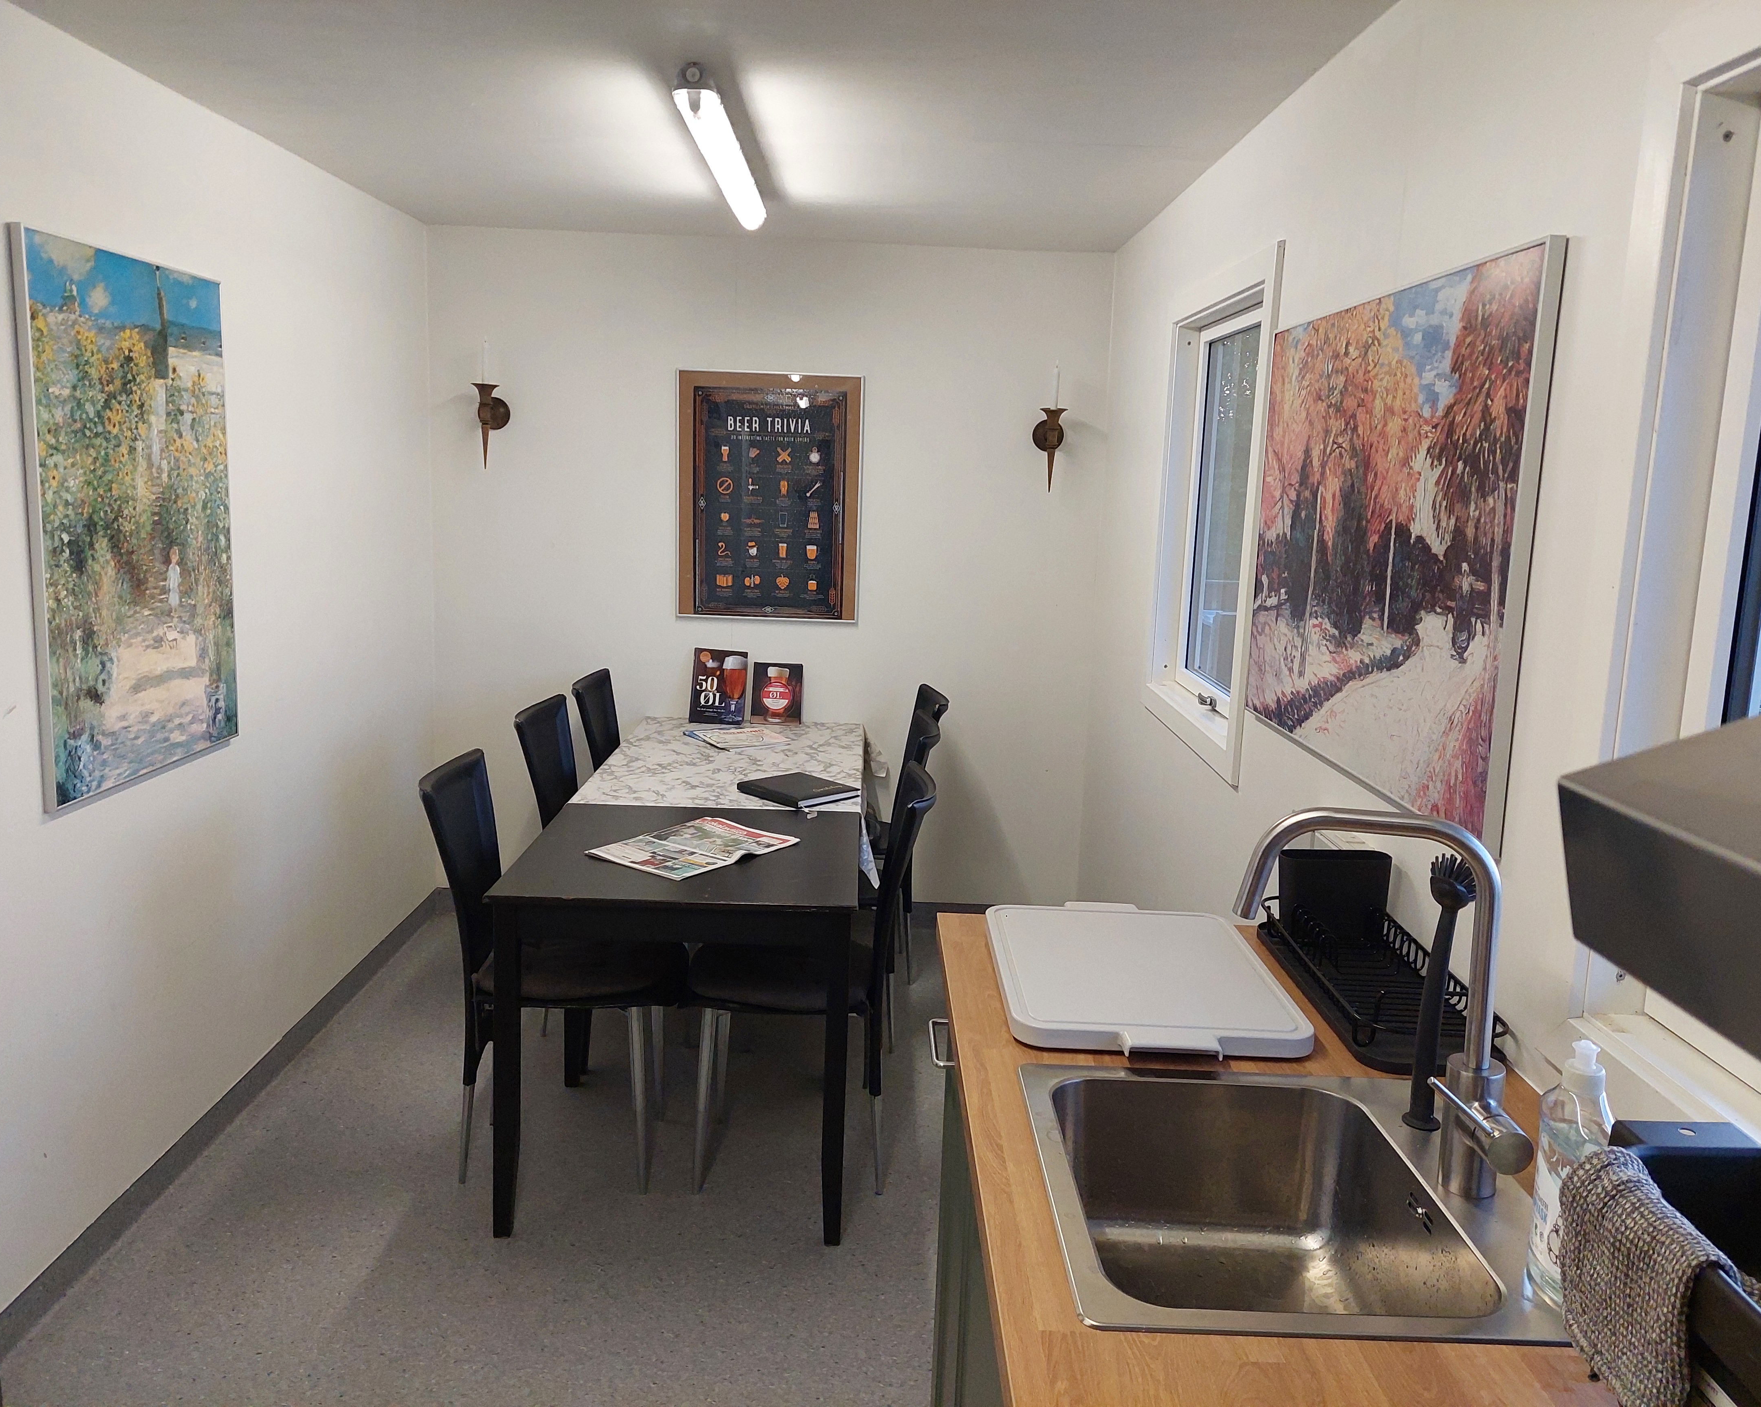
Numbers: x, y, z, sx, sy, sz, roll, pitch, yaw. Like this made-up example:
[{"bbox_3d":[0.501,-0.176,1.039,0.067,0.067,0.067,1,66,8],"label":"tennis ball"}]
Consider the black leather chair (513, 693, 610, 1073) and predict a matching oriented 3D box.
[{"bbox_3d":[-0.704,0.462,3.817,0.530,0.910,0.410,2,10,-1],"label":"black leather chair"}]

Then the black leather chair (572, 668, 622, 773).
[{"bbox_3d":[-0.670,0.386,4.263,0.543,0.918,0.390,2,10,-1],"label":"black leather chair"}]

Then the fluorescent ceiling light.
[{"bbox_3d":[-0.345,-1.245,3.131,0.100,0.095,1.260,2,10,-1],"label":"fluorescent ceiling light"}]

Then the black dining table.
[{"bbox_3d":[-0.426,0.688,3.088,0.739,0.735,0.752,2,10,-1],"label":"black dining table"}]

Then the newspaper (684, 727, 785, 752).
[{"bbox_3d":[-0.434,0.110,4.199,0.270,0.015,0.330,-4,12,-33],"label":"newspaper"}]

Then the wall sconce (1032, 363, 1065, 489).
[{"bbox_3d":[0.556,-0.886,4.380,0.106,0.396,0.160,2,10,-1],"label":"wall sconce"}]

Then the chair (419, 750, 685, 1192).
[{"bbox_3d":[-0.704,0.592,3.066,0.550,0.918,0.390,2,10,-1],"label":"chair"}]

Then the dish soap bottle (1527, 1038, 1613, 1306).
[{"bbox_3d":[0.580,0.384,1.123,0.048,0.217,0.076,2,10,-1],"label":"dish soap bottle"}]

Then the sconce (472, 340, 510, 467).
[{"bbox_3d":[-1.263,-0.959,4.353,0.106,0.405,0.160,2,10,-1],"label":"sconce"}]

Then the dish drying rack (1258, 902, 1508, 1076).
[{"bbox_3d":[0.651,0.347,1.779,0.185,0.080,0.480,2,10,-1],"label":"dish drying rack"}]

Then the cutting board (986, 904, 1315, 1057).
[{"bbox_3d":[0.331,0.354,1.783,0.362,0.032,0.517,2,10,-1],"label":"cutting board"}]

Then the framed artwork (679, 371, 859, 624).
[{"bbox_3d":[-0.374,-0.689,4.555,0.614,0.816,0.020,2,10,-1],"label":"framed artwork"}]

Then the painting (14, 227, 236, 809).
[{"bbox_3d":[-1.489,-0.365,2.728,0.026,1.017,0.705,2,10,-1],"label":"painting"}]

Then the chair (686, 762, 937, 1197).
[{"bbox_3d":[-0.161,0.611,3.068,0.527,0.918,0.390,2,10,-1],"label":"chair"}]

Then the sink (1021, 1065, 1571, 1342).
[{"bbox_3d":[0.387,0.544,1.312,0.466,0.181,0.473,2,10,-1],"label":"sink"}]

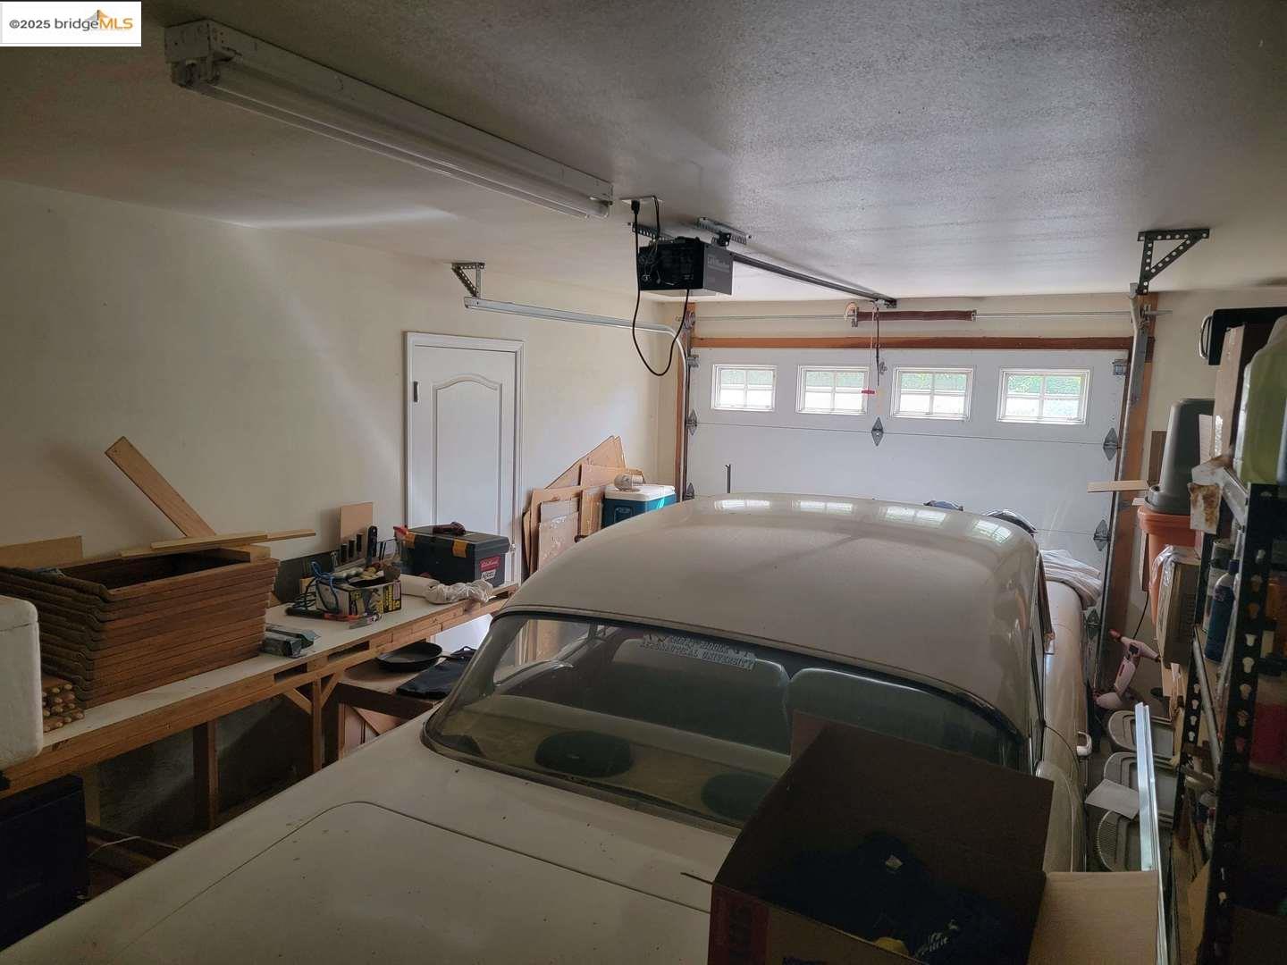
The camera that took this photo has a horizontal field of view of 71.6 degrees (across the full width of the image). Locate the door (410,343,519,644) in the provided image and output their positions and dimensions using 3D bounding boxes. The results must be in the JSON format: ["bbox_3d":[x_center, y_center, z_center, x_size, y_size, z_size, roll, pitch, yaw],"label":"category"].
[{"bbox_3d":[-0.942,0.275,4.836,0.060,2.080,0.920,5,8,28],"label":"door"}]

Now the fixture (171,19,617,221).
[{"bbox_3d":[-0.416,-0.713,1.938,0.110,0.110,1.230,5,8,28],"label":"fixture"}]

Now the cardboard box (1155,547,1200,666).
[{"bbox_3d":[1.728,0.389,2.862,0.080,0.320,0.380,5,8,28],"label":"cardboard box"}]

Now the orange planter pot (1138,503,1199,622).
[{"bbox_3d":[2.170,0.328,3.678,0.245,0.440,0.290,5,8,28],"label":"orange planter pot"}]

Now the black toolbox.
[{"bbox_3d":[-0.921,0.349,4.284,0.525,0.226,0.220,7,9,36],"label":"black toolbox"}]

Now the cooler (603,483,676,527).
[{"bbox_3d":[-0.011,0.225,5.925,0.320,0.350,0.525,5,8,28],"label":"cooler"}]

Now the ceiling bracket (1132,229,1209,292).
[{"bbox_3d":[1.792,-0.747,3.034,0.207,0.210,0.035,5,8,28],"label":"ceiling bracket"}]

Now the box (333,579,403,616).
[{"bbox_3d":[-1.185,0.466,3.719,0.220,0.114,0.245,7,9,37],"label":"box"}]

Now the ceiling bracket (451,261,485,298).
[{"bbox_3d":[-0.881,-1.019,4.524,0.190,0.185,0.040,5,8,28],"label":"ceiling bracket"}]

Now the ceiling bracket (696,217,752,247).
[{"bbox_3d":[0.295,-0.888,3.225,0.040,0.052,0.435,5,8,28],"label":"ceiling bracket"}]

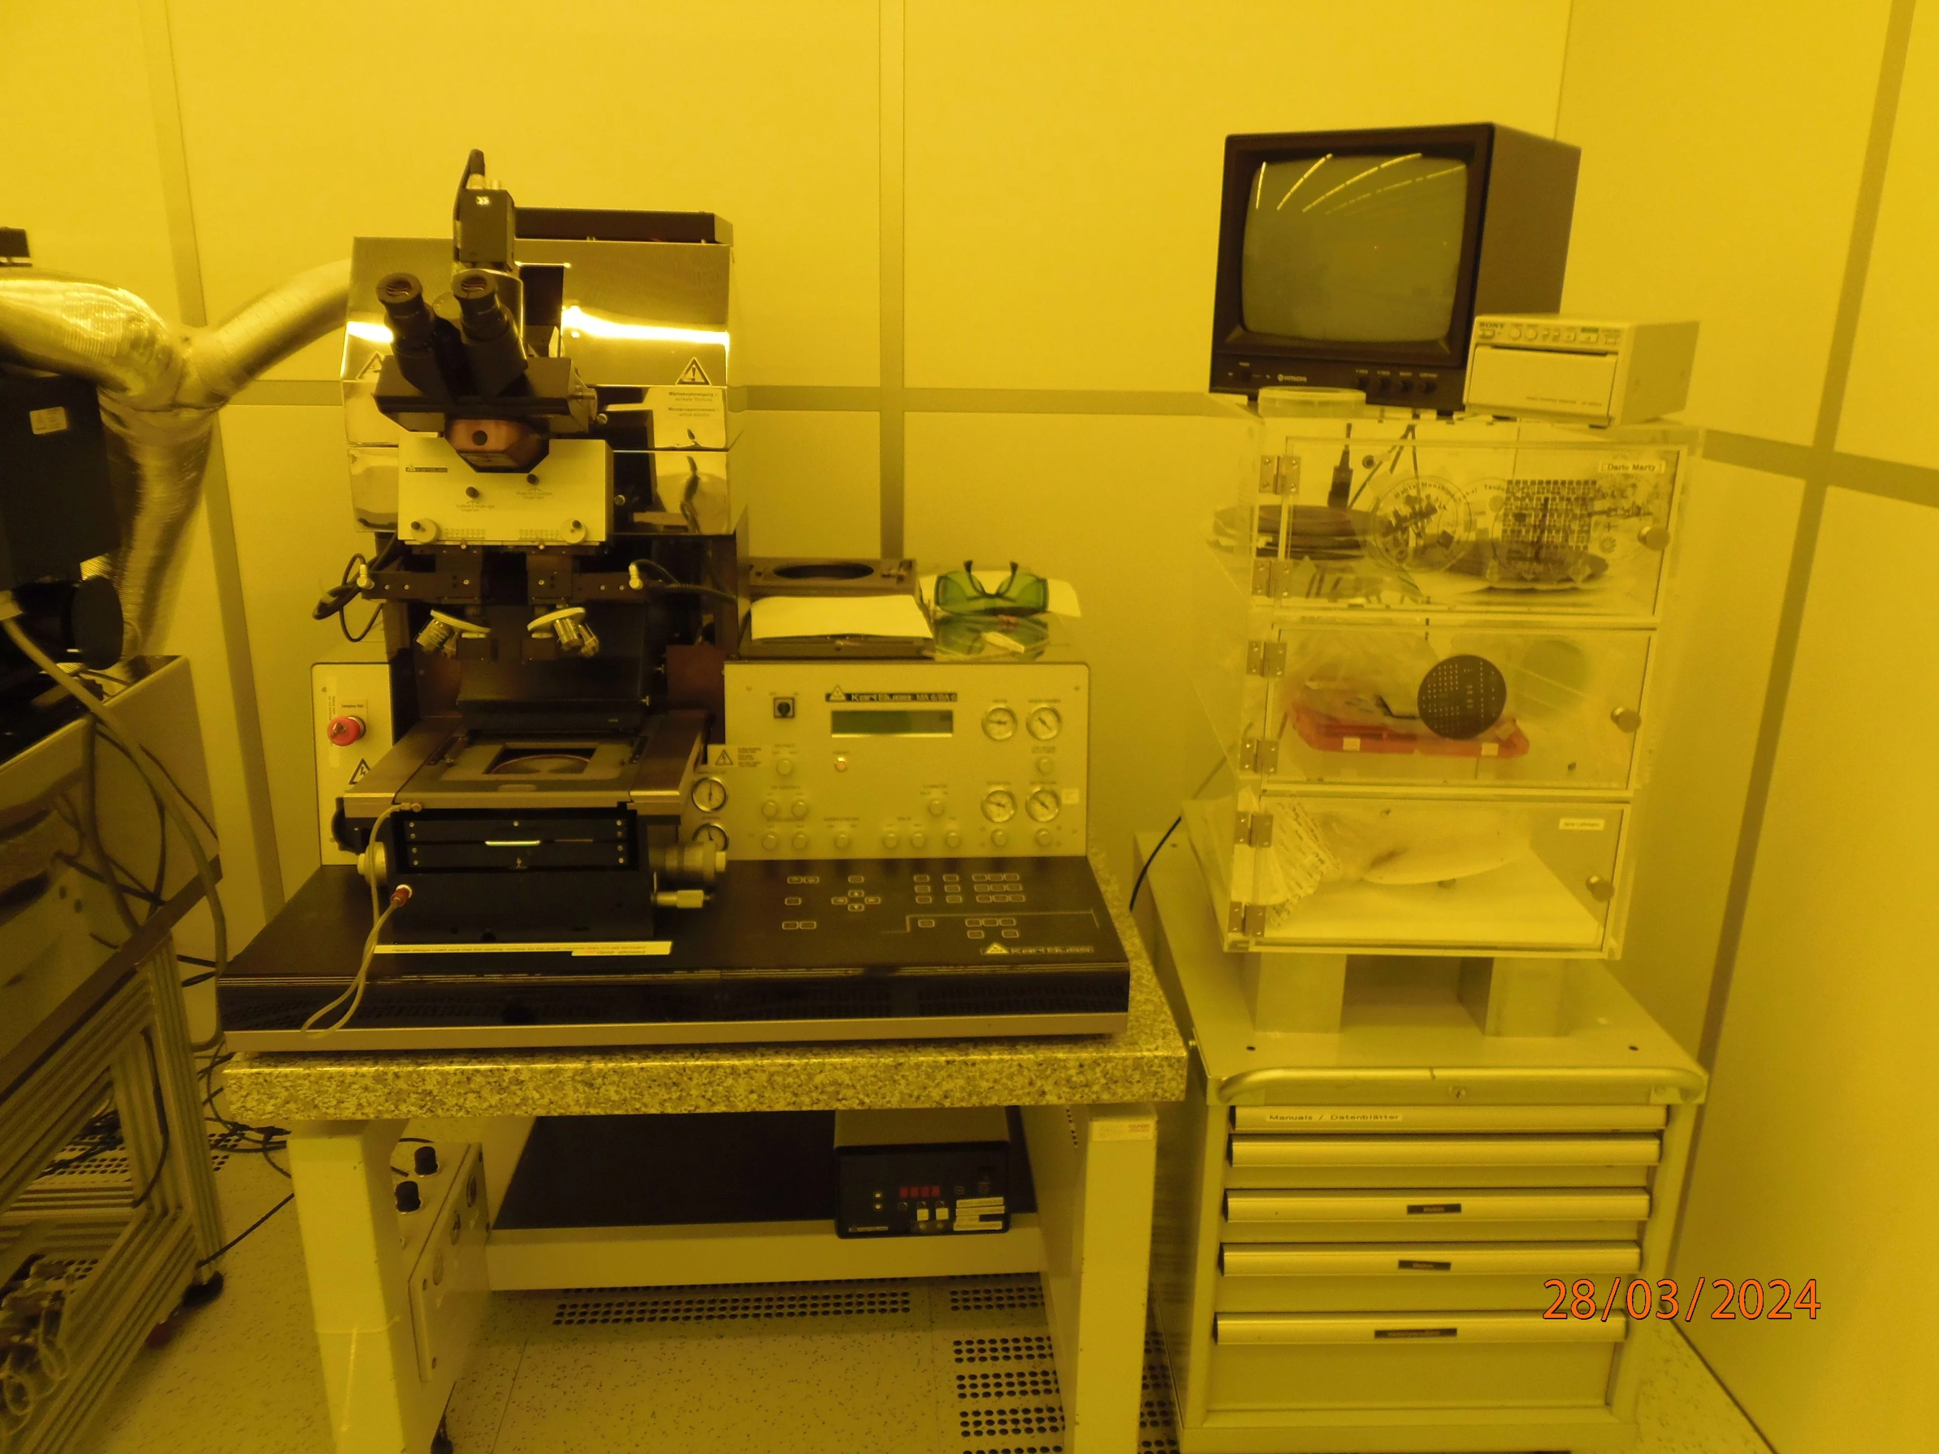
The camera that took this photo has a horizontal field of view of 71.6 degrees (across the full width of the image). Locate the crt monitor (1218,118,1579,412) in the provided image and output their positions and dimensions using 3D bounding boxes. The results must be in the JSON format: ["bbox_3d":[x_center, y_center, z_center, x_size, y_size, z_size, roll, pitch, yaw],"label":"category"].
[{"bbox_3d":[0.517,-0.552,1.624,0.303,0.295,0.362,12,21,30],"label":"crt monitor"}]

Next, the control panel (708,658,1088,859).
[{"bbox_3d":[-0.095,0.042,1.727,0.493,0.254,0.060,0,9,-4],"label":"control panel"}]

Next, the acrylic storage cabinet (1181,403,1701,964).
[{"bbox_3d":[0.549,-0.090,1.708,0.477,0.631,0.422,1,18,0],"label":"acrylic storage cabinet"}]

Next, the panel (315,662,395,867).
[{"bbox_3d":[-0.764,0.044,1.684,0.099,0.256,0.060,0,9,-4],"label":"panel"}]

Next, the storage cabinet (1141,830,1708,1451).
[{"bbox_3d":[0.555,0.588,1.953,0.584,0.620,0.755,1,18,-1],"label":"storage cabinet"}]

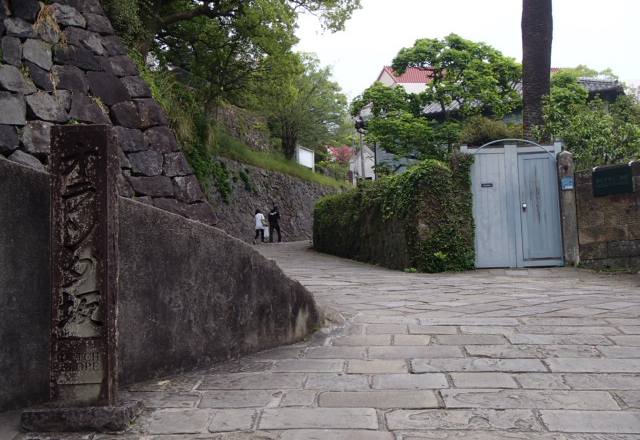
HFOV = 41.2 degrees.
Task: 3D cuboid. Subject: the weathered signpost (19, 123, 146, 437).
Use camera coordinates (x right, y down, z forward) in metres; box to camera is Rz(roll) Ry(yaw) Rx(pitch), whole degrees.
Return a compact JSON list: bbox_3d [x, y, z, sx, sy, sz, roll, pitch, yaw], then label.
[{"bbox_3d":[-1.362,0.330,4.920,0.562,1.669,0.450,-2,-6,-1],"label":"weathered signpost"}]

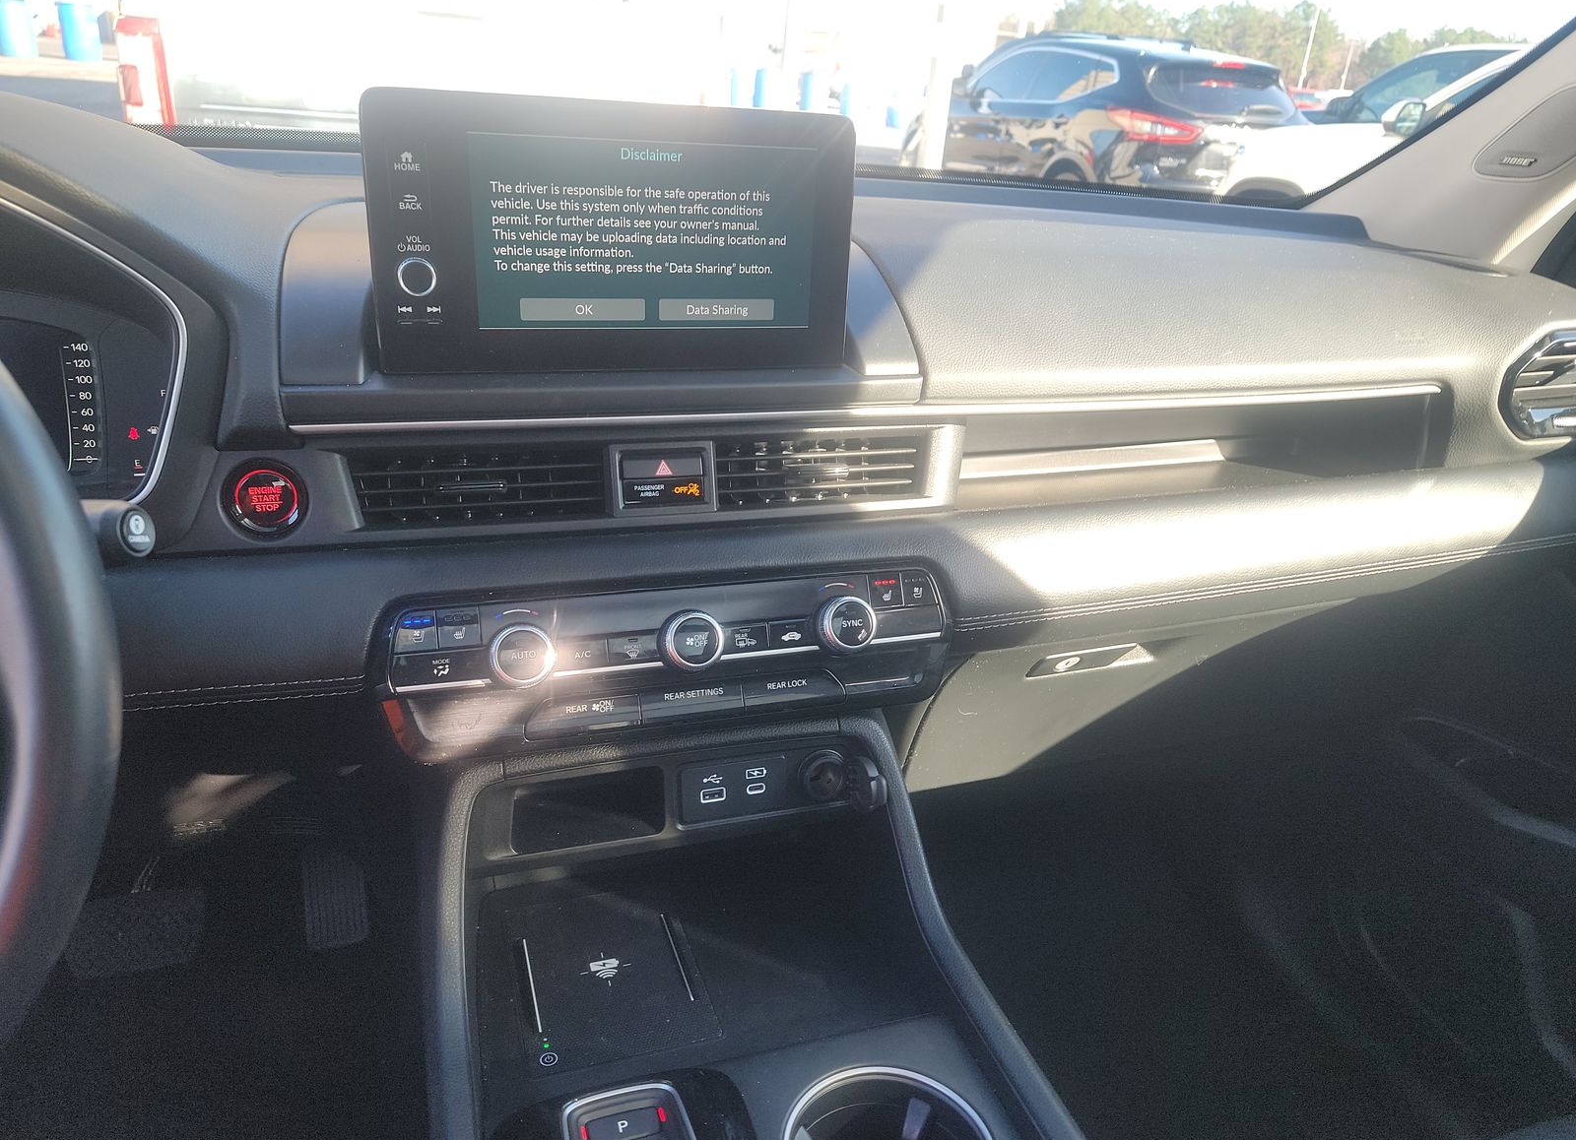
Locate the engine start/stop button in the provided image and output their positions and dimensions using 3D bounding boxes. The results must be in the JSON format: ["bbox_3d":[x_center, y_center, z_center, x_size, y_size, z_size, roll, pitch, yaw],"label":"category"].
[{"bbox_3d":[-0.255,-0.034,0.534,0.037,0.037,0.016,-5,9,-18],"label":"engine start/stop button"}]

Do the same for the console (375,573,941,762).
[{"bbox_3d":[-0.057,0.039,0.571,0.284,0.079,0.050,-5,7,-18],"label":"console"}]

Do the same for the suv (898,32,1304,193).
[{"bbox_3d":[2.710,-4.280,10.610,1.840,1.590,4.390,-8,28,-23],"label":"suv"}]

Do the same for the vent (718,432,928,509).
[{"bbox_3d":[0.017,-0.058,0.638,0.122,0.042,0.030,-5,9,-18],"label":"vent"}]

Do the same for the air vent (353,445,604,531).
[{"bbox_3d":[-0.163,-0.044,0.578,0.127,0.042,0.030,-5,9,-18],"label":"air vent"}]

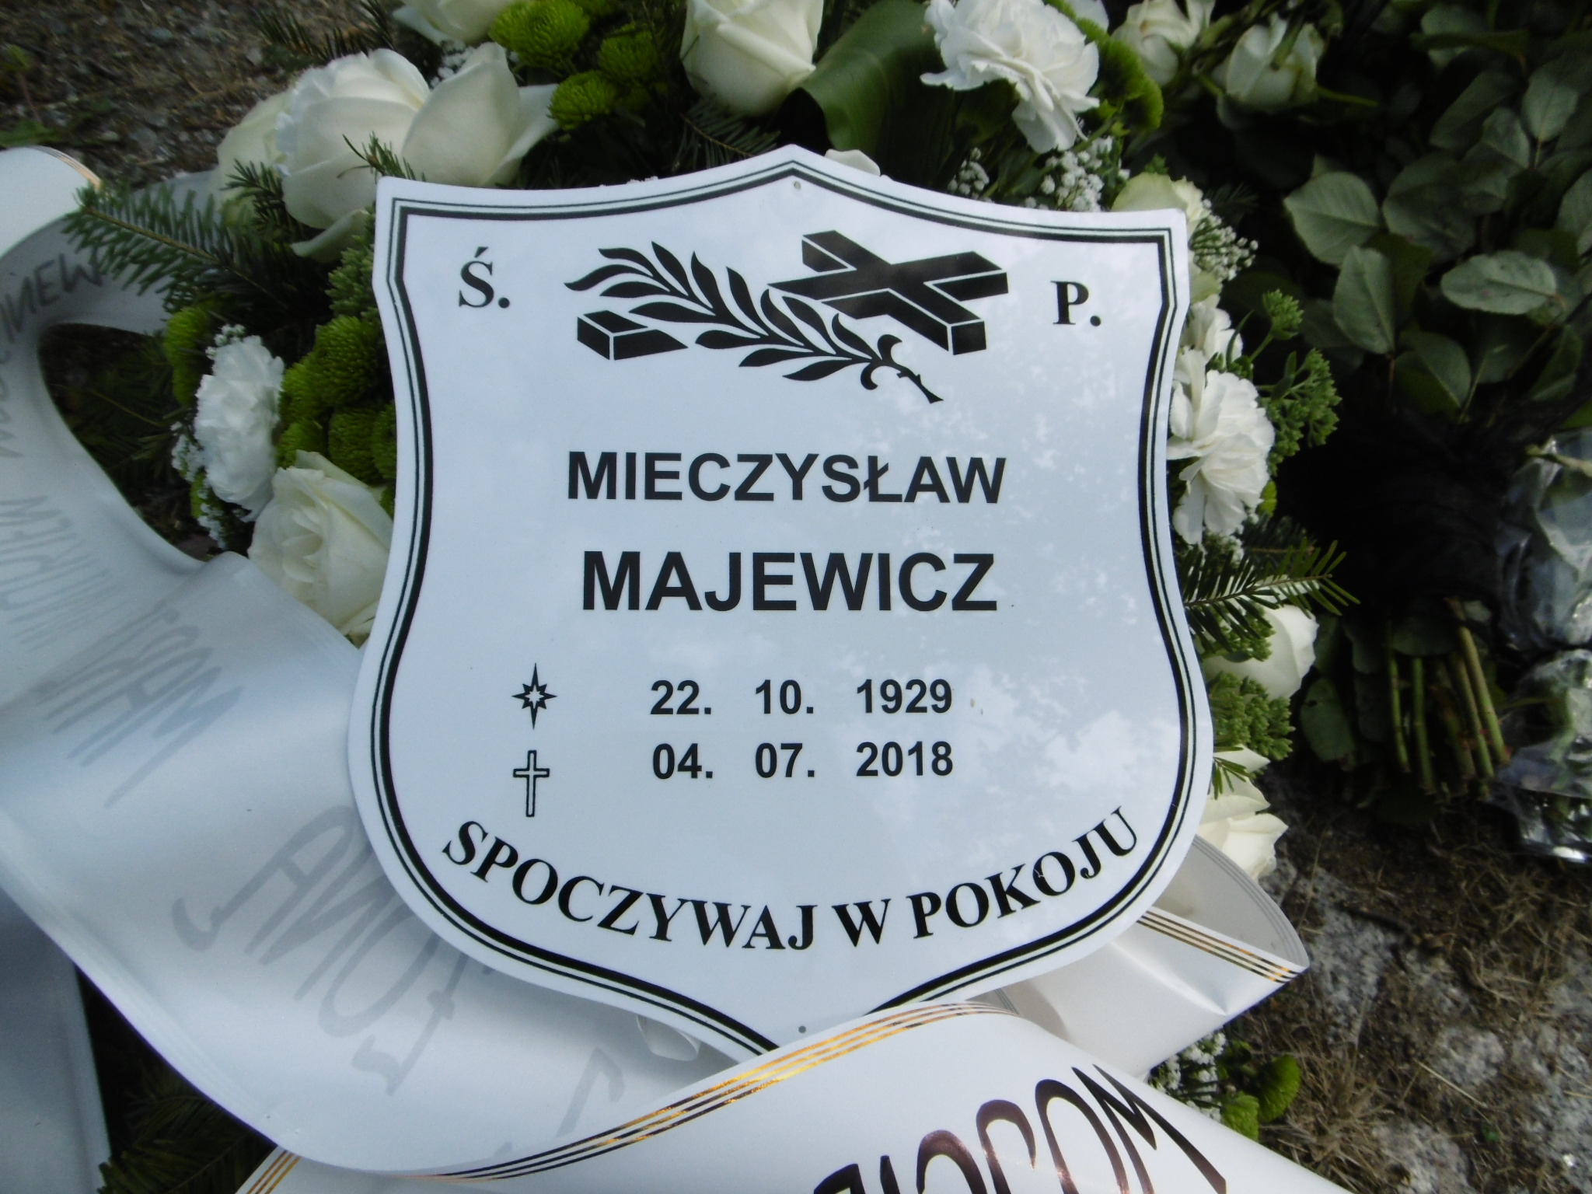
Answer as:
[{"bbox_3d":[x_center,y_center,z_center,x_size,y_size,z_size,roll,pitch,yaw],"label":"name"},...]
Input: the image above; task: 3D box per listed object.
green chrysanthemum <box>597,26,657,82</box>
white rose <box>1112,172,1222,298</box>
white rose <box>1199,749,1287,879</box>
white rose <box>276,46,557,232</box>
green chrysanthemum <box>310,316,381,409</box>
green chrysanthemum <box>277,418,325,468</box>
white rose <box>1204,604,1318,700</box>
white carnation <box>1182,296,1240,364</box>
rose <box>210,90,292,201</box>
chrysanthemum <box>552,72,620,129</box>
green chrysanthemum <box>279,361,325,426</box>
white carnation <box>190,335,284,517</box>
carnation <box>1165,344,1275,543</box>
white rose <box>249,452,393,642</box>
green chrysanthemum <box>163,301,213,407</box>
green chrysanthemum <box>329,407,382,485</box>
[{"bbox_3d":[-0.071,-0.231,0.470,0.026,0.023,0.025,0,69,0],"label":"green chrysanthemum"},{"bbox_3d":[0.149,-0.145,0.445,0.049,0.046,0.052,0,70,-22],"label":"white rose"},{"bbox_3d":[0.163,0.081,0.410,0.053,0.053,0.050,0,9,-30],"label":"white rose"},{"bbox_3d":[-0.136,-0.163,0.395,0.090,0.065,0.076,0,69,19],"label":"white rose"},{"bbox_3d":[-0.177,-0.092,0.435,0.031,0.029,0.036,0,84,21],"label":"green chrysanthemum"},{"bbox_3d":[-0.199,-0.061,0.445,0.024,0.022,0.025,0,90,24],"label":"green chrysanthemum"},{"bbox_3d":[0.174,0.020,0.420,0.054,0.052,0.052,0,90,-37],"label":"white rose"},{"bbox_3d":[0.151,-0.099,0.410,0.050,0.040,0.050,0,84,-37],"label":"white carnation"},{"bbox_3d":[-0.230,-0.194,0.475,0.049,0.045,0.049,0,70,32],"label":"rose"},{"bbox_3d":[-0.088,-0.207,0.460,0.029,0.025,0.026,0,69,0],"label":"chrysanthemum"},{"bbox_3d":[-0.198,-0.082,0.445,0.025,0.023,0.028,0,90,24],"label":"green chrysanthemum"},{"bbox_3d":[-0.202,-0.061,0.400,0.060,0.043,0.064,0,87,45],"label":"white carnation"},{"bbox_3d":[0.152,-0.054,0.395,0.063,0.045,0.066,0,87,-45],"label":"carnation"},{"bbox_3d":[-0.171,-0.018,0.400,0.059,0.055,0.063,0,87,30],"label":"white rose"},{"bbox_3d":[-0.253,-0.101,0.460,0.034,0.029,0.041,0,81,39],"label":"green chrysanthemum"},{"bbox_3d":[-0.173,-0.060,0.435,0.027,0.025,0.031,0,90,21],"label":"green chrysanthemum"}]

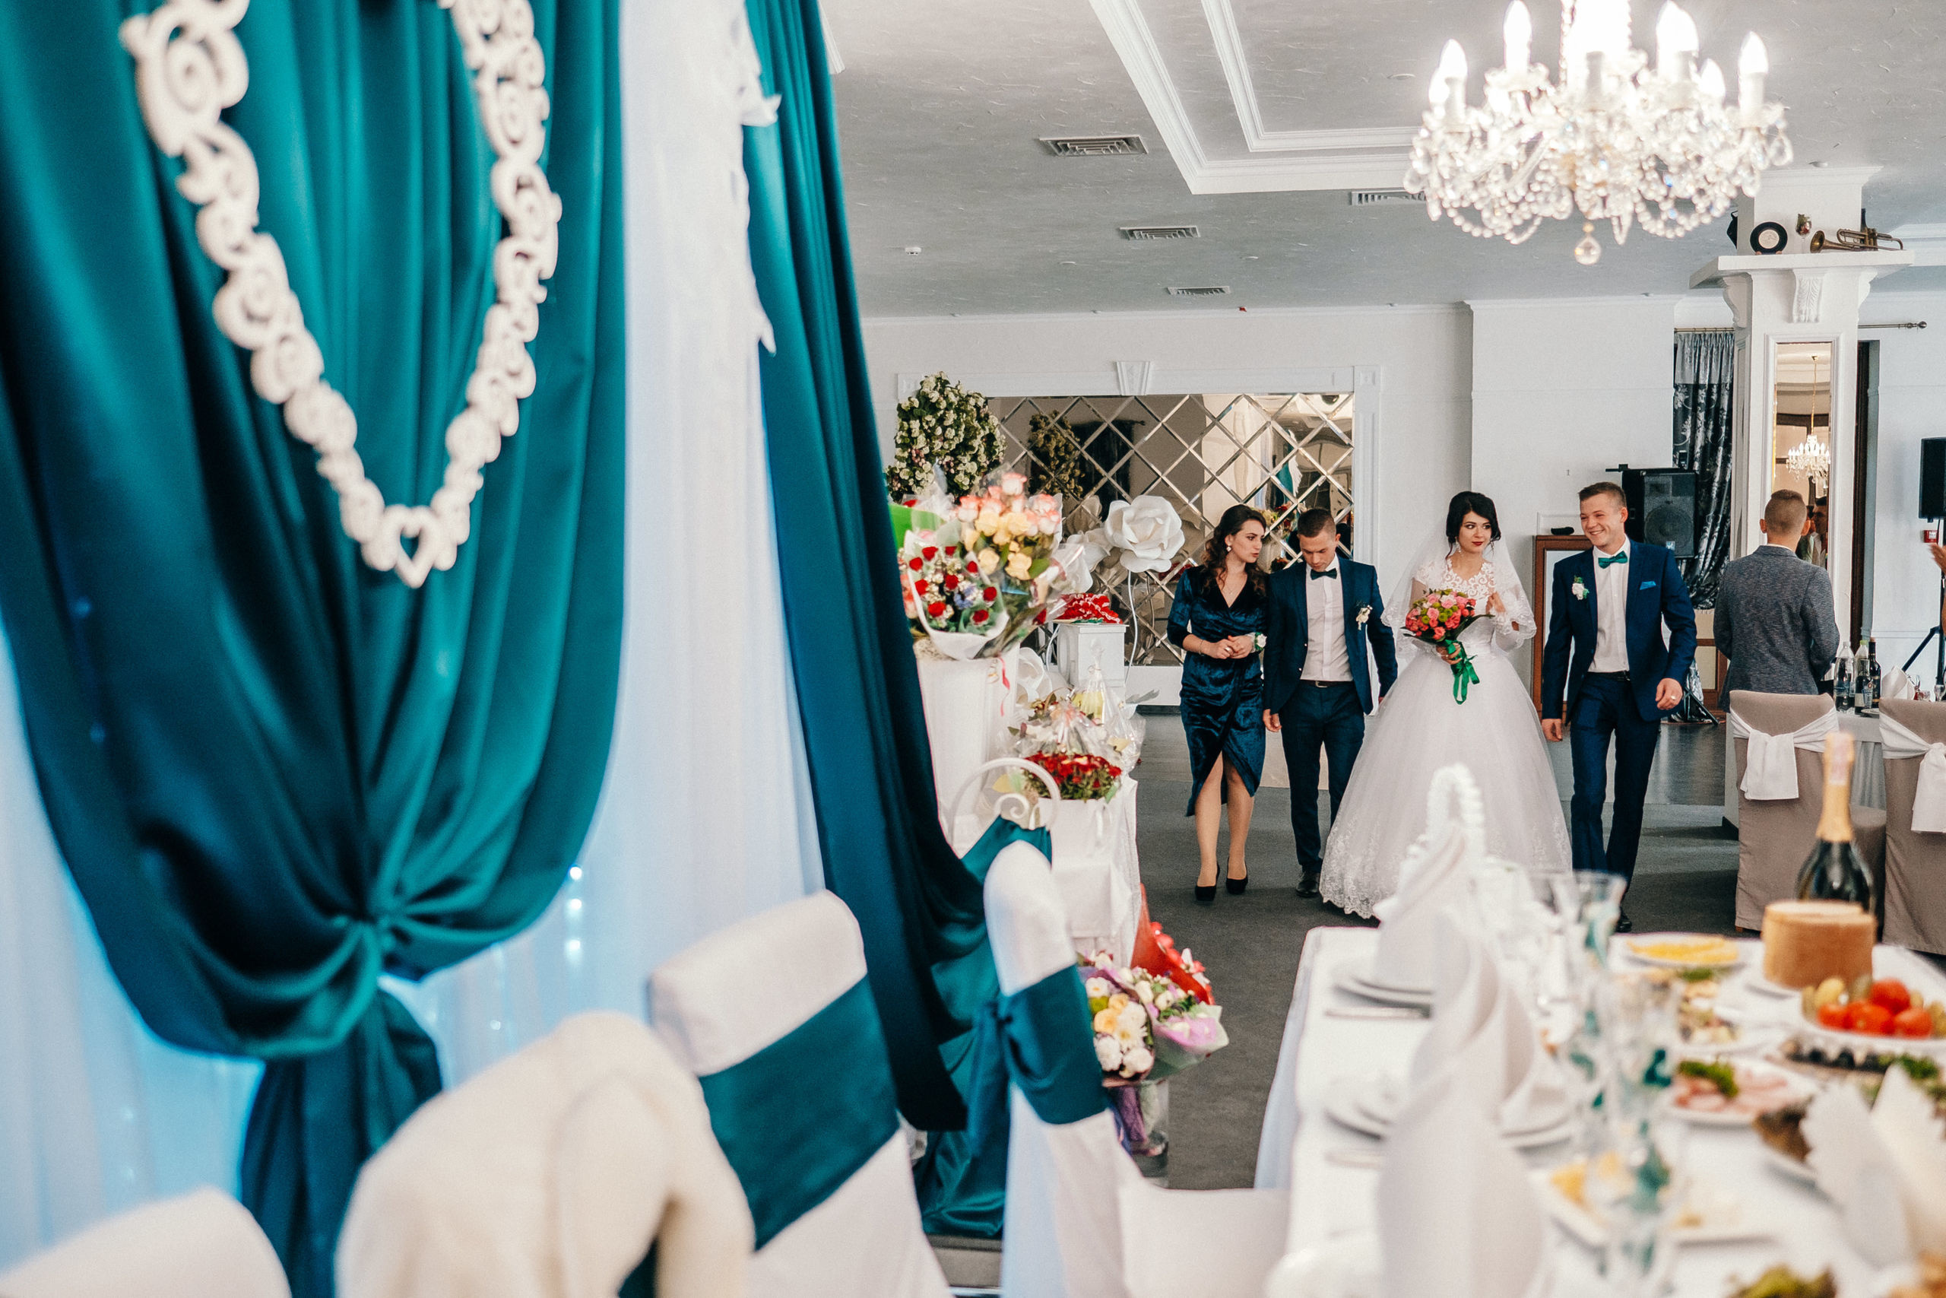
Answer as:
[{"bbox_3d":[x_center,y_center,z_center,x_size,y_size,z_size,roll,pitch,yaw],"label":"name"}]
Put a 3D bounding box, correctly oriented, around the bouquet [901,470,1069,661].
[{"bbox_3d":[0.025,-0.254,5.700,0.470,0.550,0.400,0,4,6],"label":"bouquet"}]

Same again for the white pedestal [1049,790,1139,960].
[{"bbox_3d":[0.300,0.848,5.427,0.370,0.800,0.370,1,3,12],"label":"white pedestal"}]

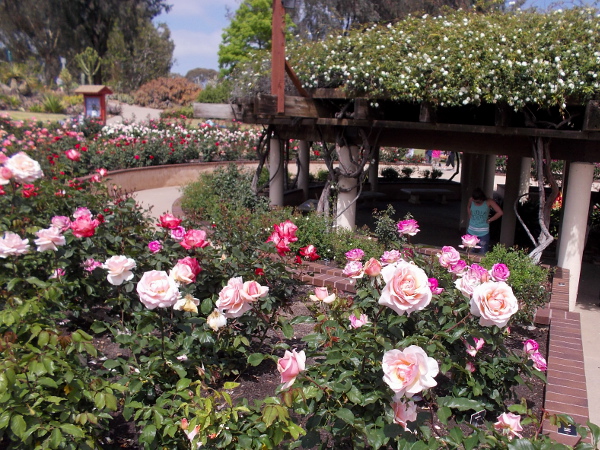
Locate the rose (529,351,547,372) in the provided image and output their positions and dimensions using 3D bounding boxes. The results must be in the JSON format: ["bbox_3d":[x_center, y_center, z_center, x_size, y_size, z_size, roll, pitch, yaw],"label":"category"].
[{"bbox_3d":[1.067,0.611,2.250,0.070,0.092,0.080,9,15,35],"label":"rose"}]

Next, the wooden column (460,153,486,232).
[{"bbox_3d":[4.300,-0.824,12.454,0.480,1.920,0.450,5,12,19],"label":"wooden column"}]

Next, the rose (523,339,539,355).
[{"bbox_3d":[0.871,0.459,1.900,0.055,0.052,0.055,6,12,26],"label":"rose"}]

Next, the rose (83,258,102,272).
[{"bbox_3d":[-0.869,0.169,2.100,0.080,0.060,0.075,1,12,0],"label":"rose"}]

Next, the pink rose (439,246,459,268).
[{"bbox_3d":[0.686,0.149,2.300,0.097,0.095,0.080,2,12,6],"label":"pink rose"}]

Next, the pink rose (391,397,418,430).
[{"bbox_3d":[0.256,0.459,1.230,0.070,0.080,0.070,-4,13,-22],"label":"pink rose"}]

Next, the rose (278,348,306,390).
[{"bbox_3d":[-0.020,0.345,1.200,0.067,0.082,0.065,1,11,-1],"label":"rose"}]

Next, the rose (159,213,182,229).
[{"bbox_3d":[-0.541,-0.019,2.100,0.096,0.063,0.090,-2,12,-14],"label":"rose"}]

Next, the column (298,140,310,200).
[{"bbox_3d":[0.121,-1.648,15.200,0.310,2.100,0.310,1,12,0],"label":"column"}]

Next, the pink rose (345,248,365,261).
[{"bbox_3d":[0.255,0.140,2.350,0.095,0.058,0.090,1,12,0],"label":"pink rose"}]

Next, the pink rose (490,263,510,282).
[{"bbox_3d":[0.718,0.170,1.800,0.070,0.066,0.065,5,12,22],"label":"pink rose"}]

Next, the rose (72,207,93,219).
[{"bbox_3d":[-0.974,-0.051,2.250,0.090,0.070,0.085,1,12,0],"label":"rose"}]

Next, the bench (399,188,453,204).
[{"bbox_3d":[4.216,-0.936,16.746,1.550,0.450,0.450,-1,11,-9],"label":"bench"}]

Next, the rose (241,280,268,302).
[{"bbox_3d":[-0.136,0.198,1.500,0.080,0.055,0.075,0,11,-5],"label":"rose"}]

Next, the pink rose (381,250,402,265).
[{"bbox_3d":[0.421,0.151,2.300,0.100,0.063,0.095,1,12,0],"label":"pink rose"}]

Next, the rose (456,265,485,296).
[{"bbox_3d":[0.558,0.184,1.650,0.095,0.080,0.085,5,12,19],"label":"rose"}]

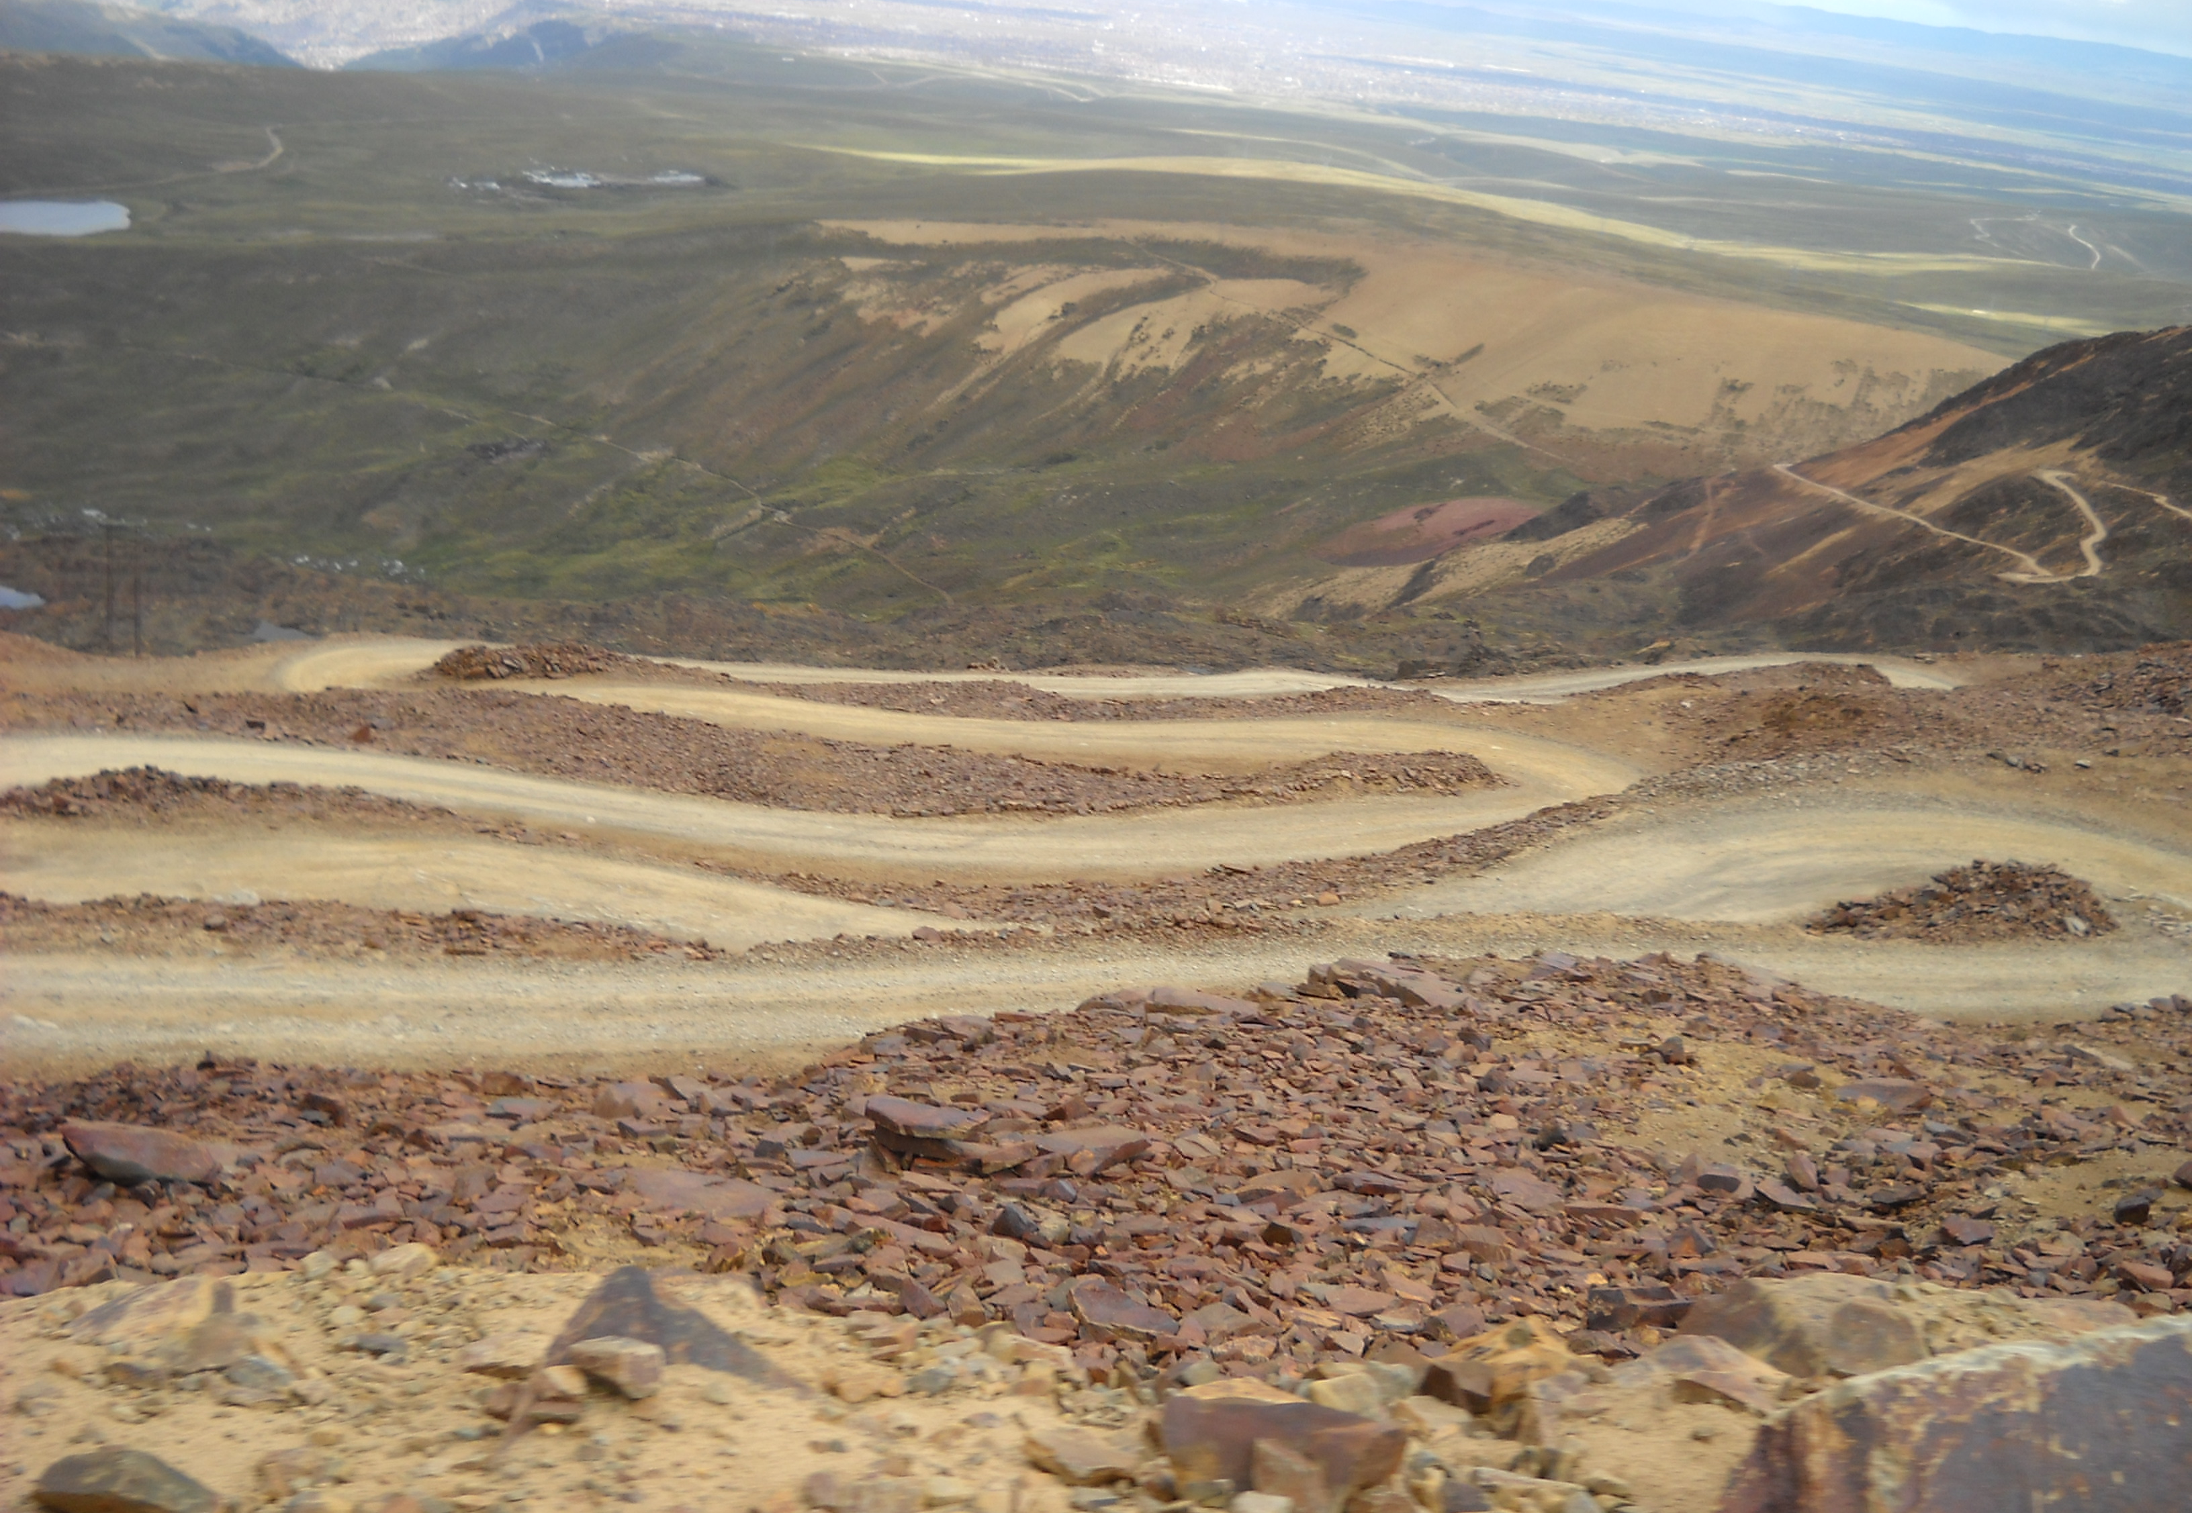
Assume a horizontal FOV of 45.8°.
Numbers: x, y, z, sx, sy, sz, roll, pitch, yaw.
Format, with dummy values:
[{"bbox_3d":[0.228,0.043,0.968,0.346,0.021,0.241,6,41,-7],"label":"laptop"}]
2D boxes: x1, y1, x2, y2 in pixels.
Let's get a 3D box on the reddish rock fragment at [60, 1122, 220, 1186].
[{"bbox_3d":[-4.782,1.985,13.000,0.760,0.170,0.380,-1,19,-20],"label":"reddish rock fragment"}]

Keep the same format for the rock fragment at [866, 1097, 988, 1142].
[{"bbox_3d":[-0.915,1.952,14.000,0.620,0.150,0.340,5,18,-3],"label":"rock fragment"}]

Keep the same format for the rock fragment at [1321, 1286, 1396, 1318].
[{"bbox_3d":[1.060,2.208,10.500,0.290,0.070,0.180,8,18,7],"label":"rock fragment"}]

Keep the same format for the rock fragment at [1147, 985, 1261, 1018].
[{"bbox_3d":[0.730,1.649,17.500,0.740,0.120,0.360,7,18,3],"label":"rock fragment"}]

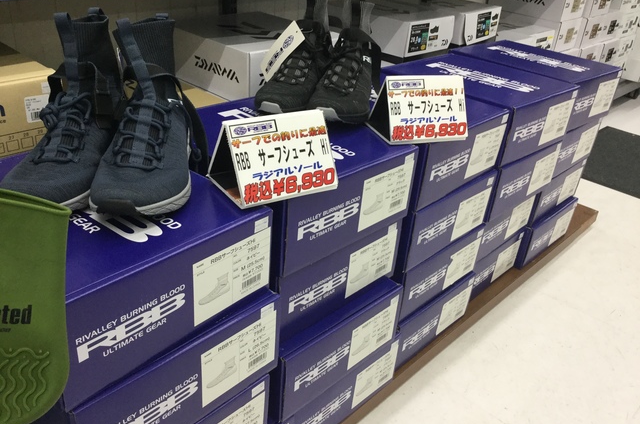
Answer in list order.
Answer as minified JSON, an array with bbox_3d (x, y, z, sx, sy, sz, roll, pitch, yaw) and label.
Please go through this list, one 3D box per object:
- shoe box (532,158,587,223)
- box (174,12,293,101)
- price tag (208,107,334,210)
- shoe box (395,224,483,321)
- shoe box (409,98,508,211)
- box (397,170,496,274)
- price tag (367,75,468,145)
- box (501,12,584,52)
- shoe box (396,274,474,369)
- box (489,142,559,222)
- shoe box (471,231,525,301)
[{"bbox_3d":[0.538,-0.127,1.650,0.333,0.121,0.270,29,37,36],"label":"shoe box"},{"bbox_3d":[-0.153,-0.371,1.354,0.293,0.116,0.322,-23,39,-40],"label":"box"},{"bbox_3d":[-0.057,-0.077,0.713,0.135,0.089,0.100,-14,34,-30],"label":"price tag"},{"bbox_3d":[0.128,0.052,1.230,0.270,0.121,0.333,-22,39,-40],"label":"shoe box"},{"bbox_3d":[0.138,-0.157,1.101,0.333,0.121,0.270,28,36,35],"label":"shoe box"},{"bbox_3d":[0.132,-0.052,1.165,0.333,0.121,0.270,29,37,36],"label":"box"},{"bbox_3d":[0.162,-0.172,0.916,0.136,0.091,0.095,-6,31,-19],"label":"price tag"},{"bbox_3d":[0.870,-0.752,2.333,0.208,0.113,0.302,-23,39,-40],"label":"box"},{"bbox_3d":[0.132,0.173,1.361,0.340,0.128,0.285,29,37,36],"label":"shoe box"},{"bbox_3d":[0.335,-0.136,1.346,0.270,0.121,0.333,-22,39,-40],"label":"box"},{"bbox_3d":[0.315,0.077,1.553,0.285,0.128,0.340,-23,40,-40],"label":"shoe box"}]

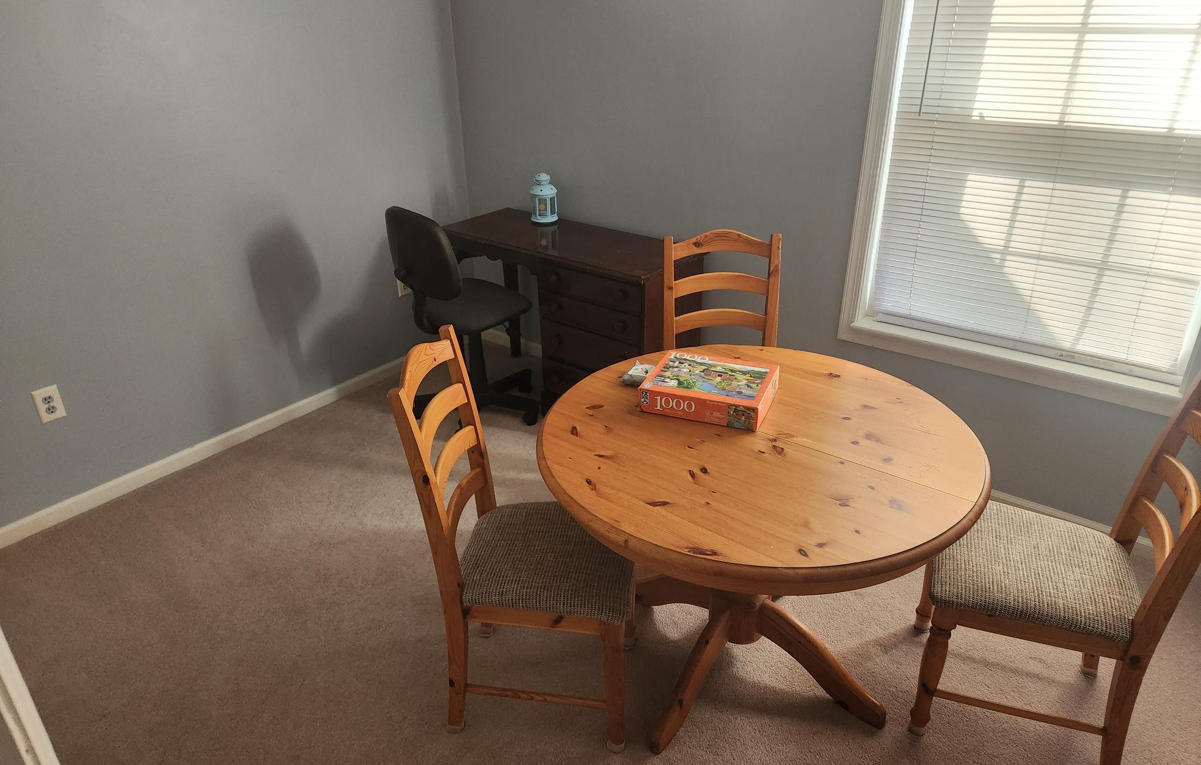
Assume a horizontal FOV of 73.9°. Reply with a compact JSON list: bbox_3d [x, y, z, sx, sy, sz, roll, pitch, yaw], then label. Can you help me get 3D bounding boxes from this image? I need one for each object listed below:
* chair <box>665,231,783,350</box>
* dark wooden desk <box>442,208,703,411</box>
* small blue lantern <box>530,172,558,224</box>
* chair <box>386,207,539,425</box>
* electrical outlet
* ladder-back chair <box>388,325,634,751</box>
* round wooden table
[{"bbox_3d":[0.415,0.056,2.623,0.430,0.978,0.500,-2,26,0],"label":"chair"},{"bbox_3d":[-0.133,-0.268,3.570,1.184,0.769,0.448,20,33,38],"label":"dark wooden desk"},{"bbox_3d":[-0.261,-0.848,3.653,0.127,0.212,0.127,-1,26,1],"label":"small blue lantern"},{"bbox_3d":[-0.547,-0.286,3.390,0.560,0.975,0.620,16,31,33],"label":"chair"},{"bbox_3d":[-1.929,0.079,2.796,0.007,0.122,0.078,18,31,34],"label":"electrical outlet"},{"bbox_3d":[-0.164,0.386,1.963,0.500,0.978,0.430,2,26,7],"label":"ladder-back chair"},{"bbox_3d":[0.385,0.442,2.098,1.060,0.735,1.060,-1,26,1],"label":"round wooden table"}]

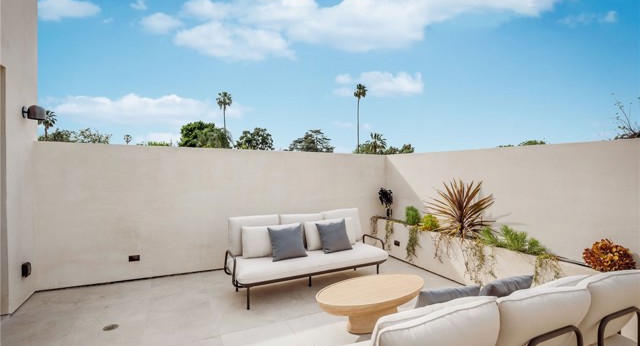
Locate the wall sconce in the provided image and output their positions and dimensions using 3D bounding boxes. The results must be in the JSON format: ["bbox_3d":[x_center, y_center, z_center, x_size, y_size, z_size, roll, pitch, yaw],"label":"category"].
[{"bbox_3d":[-3.179,-0.673,3.377,0.180,0.160,0.150,0,1,-26],"label":"wall sconce"}]

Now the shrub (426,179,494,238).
[{"bbox_3d":[1.859,0.473,4.027,0.650,0.760,0.800,0,1,-26],"label":"shrub"}]

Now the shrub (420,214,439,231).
[{"bbox_3d":[1.684,0.761,4.646,0.220,0.230,0.250,0,1,-26],"label":"shrub"}]

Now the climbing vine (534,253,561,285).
[{"bbox_3d":[2.326,1.001,3.103,0.140,0.380,0.260,0,1,-26],"label":"climbing vine"}]

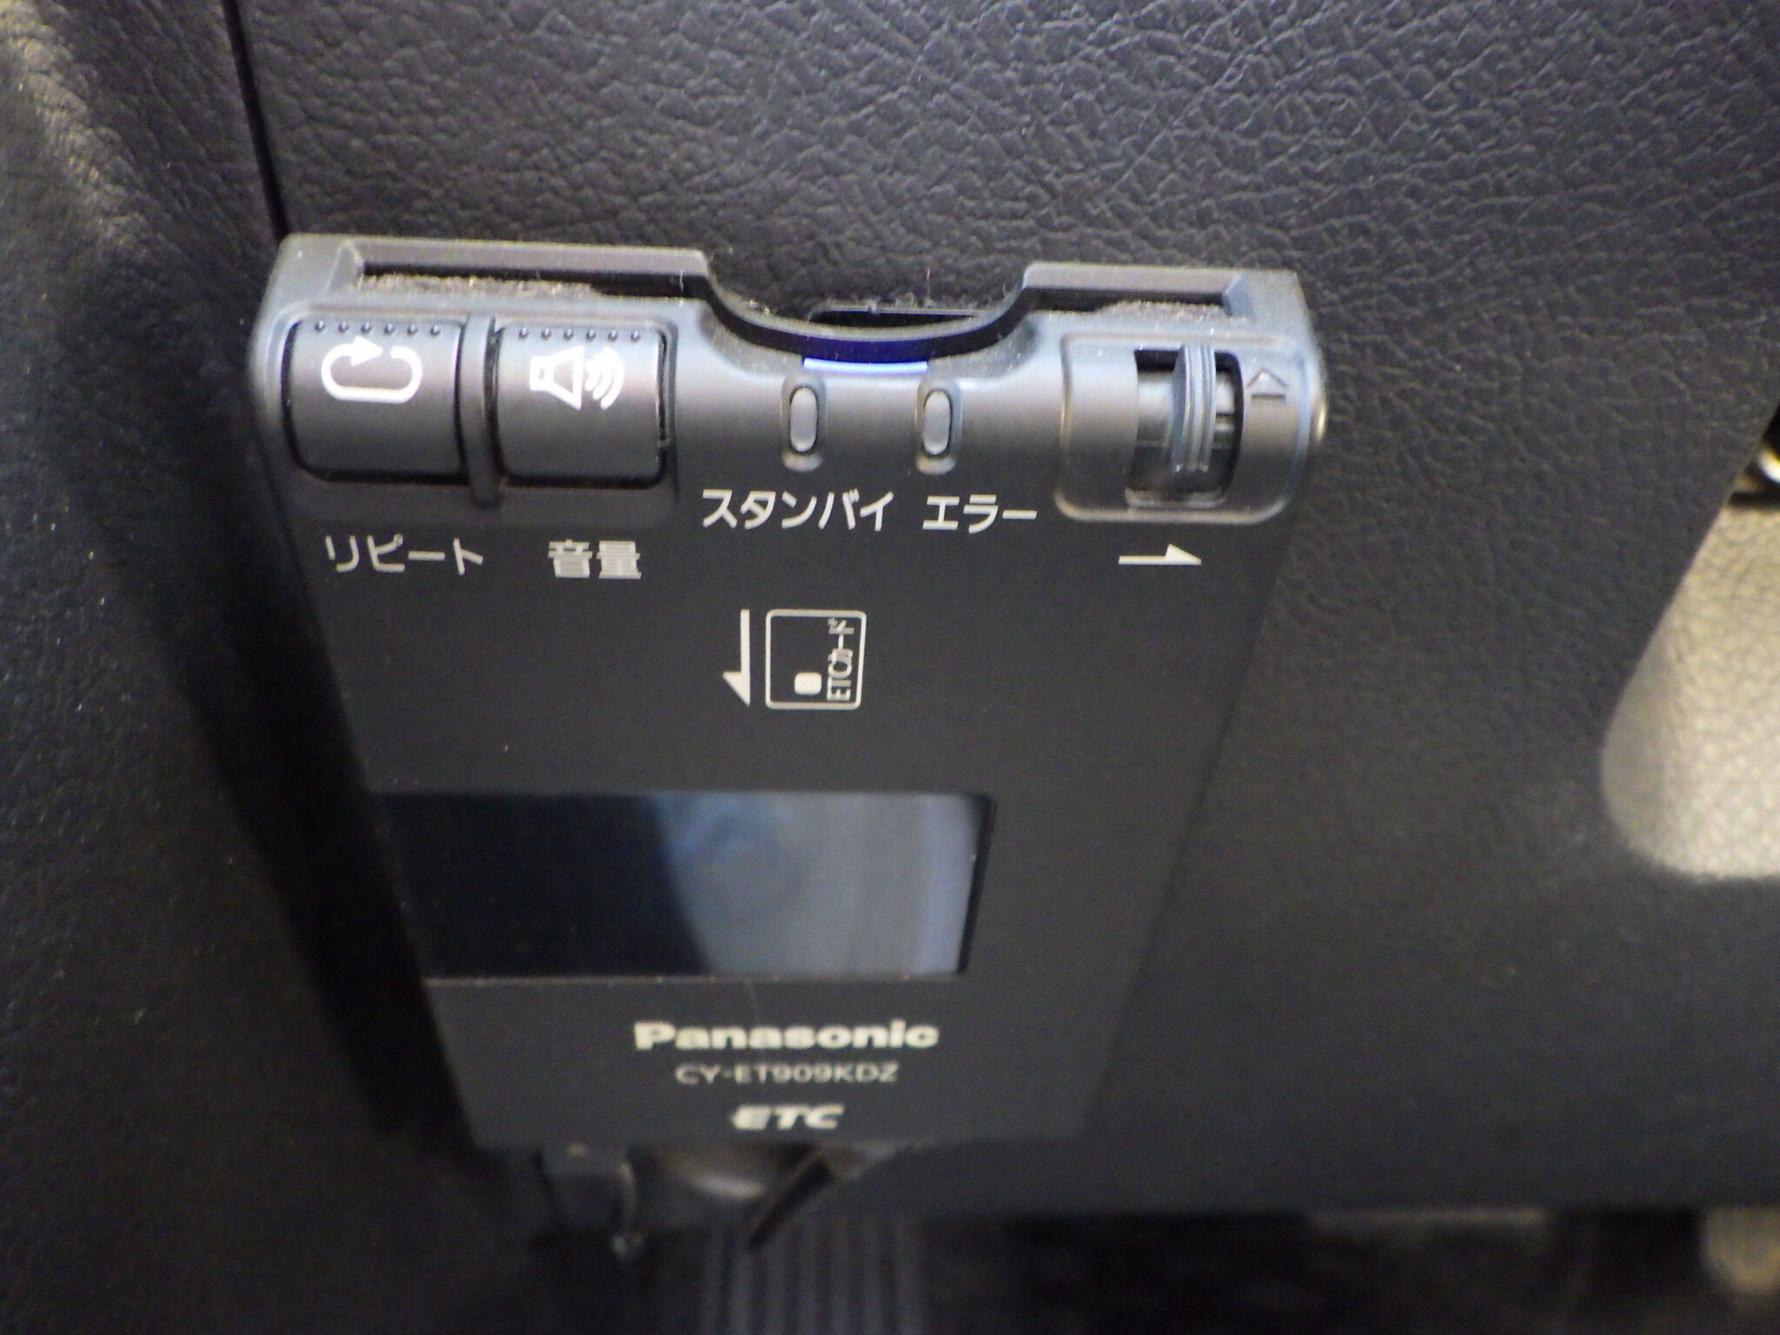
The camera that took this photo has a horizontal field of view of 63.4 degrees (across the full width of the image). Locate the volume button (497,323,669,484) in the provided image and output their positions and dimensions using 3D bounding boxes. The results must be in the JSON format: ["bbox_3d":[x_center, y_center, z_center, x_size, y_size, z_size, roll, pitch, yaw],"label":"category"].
[{"bbox_3d":[-0.019,-0.016,0.089,0.010,0.009,0.004,1,33,-5],"label":"volume button"}]

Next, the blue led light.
[{"bbox_3d":[-0.002,-0.019,0.093,0.008,0.001,0.001,1,25,-5],"label":"blue led light"}]

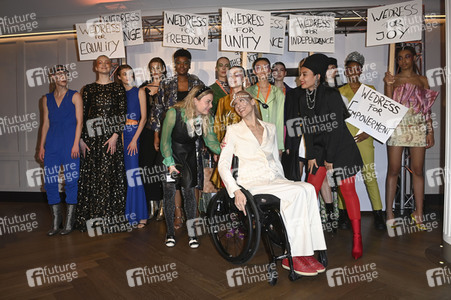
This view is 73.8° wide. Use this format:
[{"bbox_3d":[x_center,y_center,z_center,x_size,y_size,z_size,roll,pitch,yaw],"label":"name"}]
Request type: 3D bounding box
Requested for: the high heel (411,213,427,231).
[{"bbox_3d":[2.015,0.755,3.150,0.085,0.150,0.220,-1,1,-14],"label":"high heel"}]

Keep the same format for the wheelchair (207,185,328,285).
[{"bbox_3d":[0.375,0.470,2.345,0.610,0.780,0.850,-1,2,-32],"label":"wheelchair"}]

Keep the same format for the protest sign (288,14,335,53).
[{"bbox_3d":[0.969,-1.299,3.360,0.510,0.410,0.020,0,2,-3],"label":"protest sign"}]

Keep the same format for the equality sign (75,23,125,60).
[{"bbox_3d":[-1.399,-1.219,3.380,0.510,0.410,0.020,-5,5,-7],"label":"equality sign"}]

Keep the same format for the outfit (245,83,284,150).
[{"bbox_3d":[0.433,-0.346,3.250,0.460,0.760,0.270,0,1,2],"label":"outfit"}]

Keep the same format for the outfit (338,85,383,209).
[{"bbox_3d":[1.427,-0.037,3.200,0.470,1.360,0.300,0,1,11],"label":"outfit"}]

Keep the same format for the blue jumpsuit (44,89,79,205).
[{"bbox_3d":[-1.725,-0.026,3.170,0.370,1.220,0.260,-1,1,-5],"label":"blue jumpsuit"}]

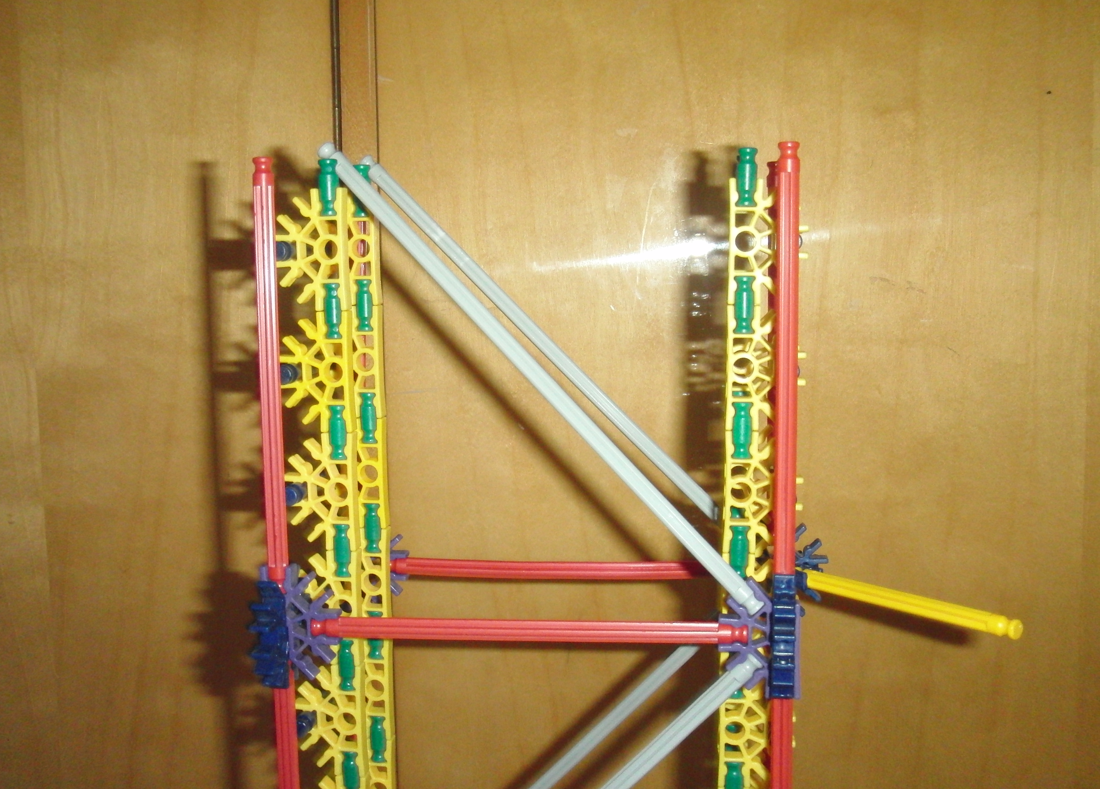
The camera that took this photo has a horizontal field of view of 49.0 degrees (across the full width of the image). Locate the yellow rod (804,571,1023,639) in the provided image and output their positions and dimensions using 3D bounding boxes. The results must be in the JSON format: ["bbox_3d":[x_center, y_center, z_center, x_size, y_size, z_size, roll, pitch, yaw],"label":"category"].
[{"bbox_3d":[0.110,0.065,0.384,0.006,0.006,0.086,-8,9,-37],"label":"yellow rod"}]

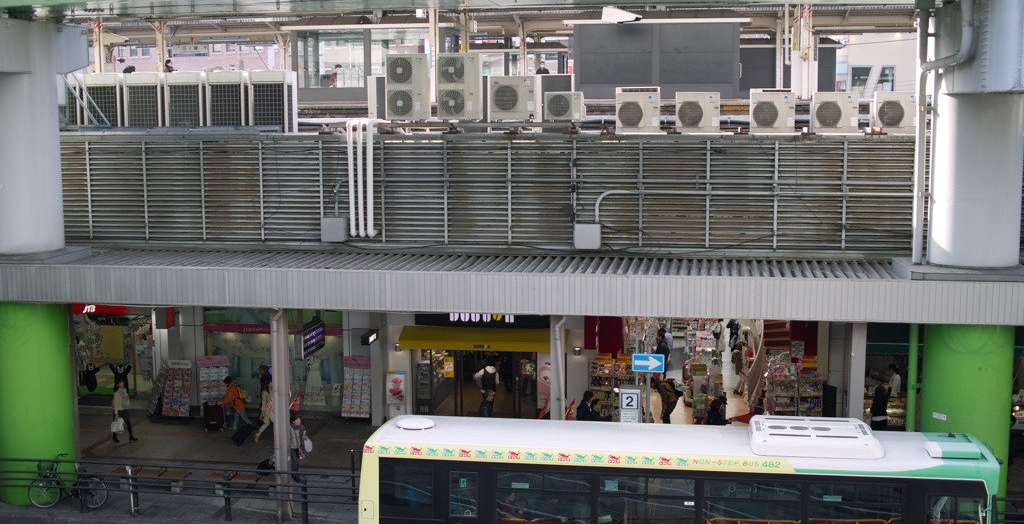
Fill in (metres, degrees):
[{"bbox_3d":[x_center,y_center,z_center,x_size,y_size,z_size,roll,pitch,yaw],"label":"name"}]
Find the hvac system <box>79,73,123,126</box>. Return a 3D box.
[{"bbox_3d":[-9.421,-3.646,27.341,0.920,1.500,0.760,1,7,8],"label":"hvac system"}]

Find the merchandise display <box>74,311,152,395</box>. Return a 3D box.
[{"bbox_3d":[-11.877,2.773,34.865,2.250,2.380,0.600,1,6,10],"label":"merchandise display"}]

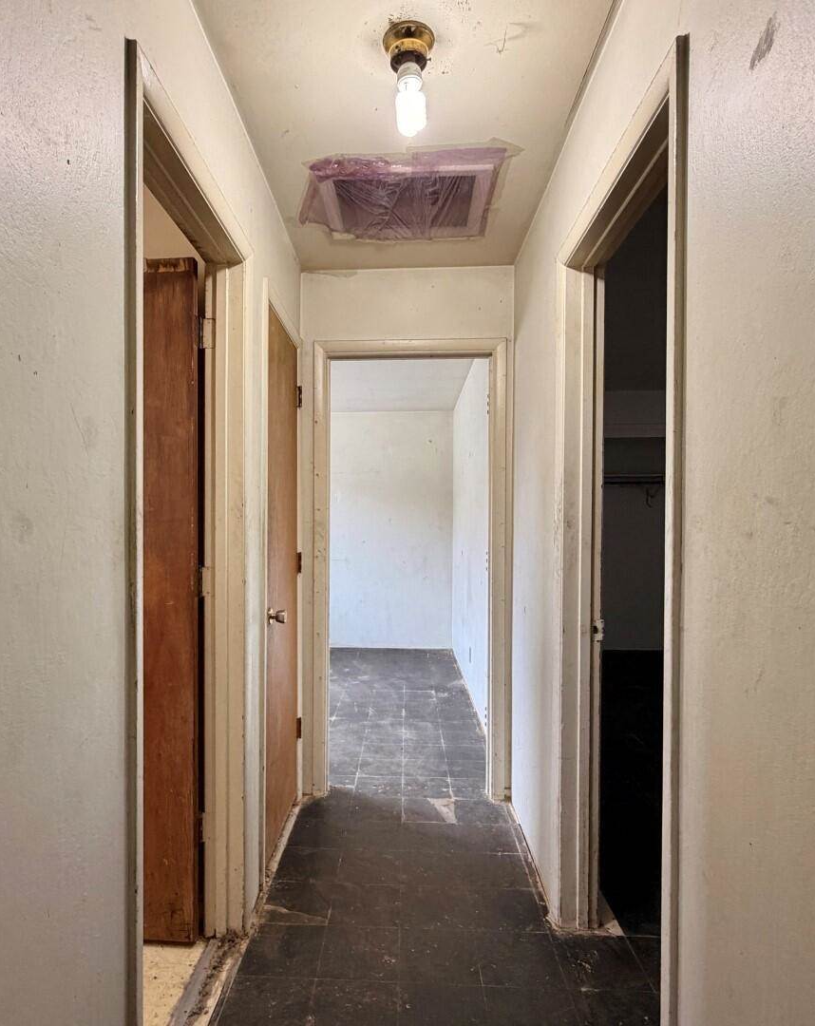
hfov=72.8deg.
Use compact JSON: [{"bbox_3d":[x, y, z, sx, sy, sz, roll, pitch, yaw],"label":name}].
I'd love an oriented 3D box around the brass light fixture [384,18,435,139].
[{"bbox_3d":[0.004,-1.043,1.375,0.127,0.238,0.127,0,0,0],"label":"brass light fixture"}]

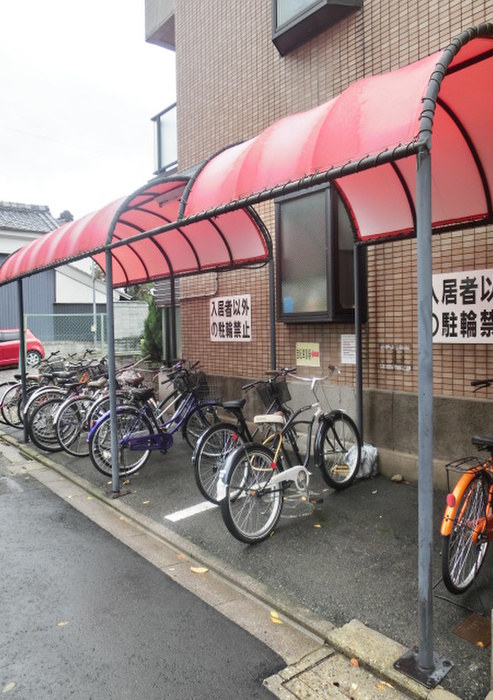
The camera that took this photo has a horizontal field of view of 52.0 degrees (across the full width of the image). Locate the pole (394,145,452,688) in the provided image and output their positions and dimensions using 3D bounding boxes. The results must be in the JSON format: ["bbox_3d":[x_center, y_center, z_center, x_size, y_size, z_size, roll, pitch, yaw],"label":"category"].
[{"bbox_3d":[0.762,0.269,2.150,0.190,2.233,0.190,-3,3,-39],"label":"pole"}]

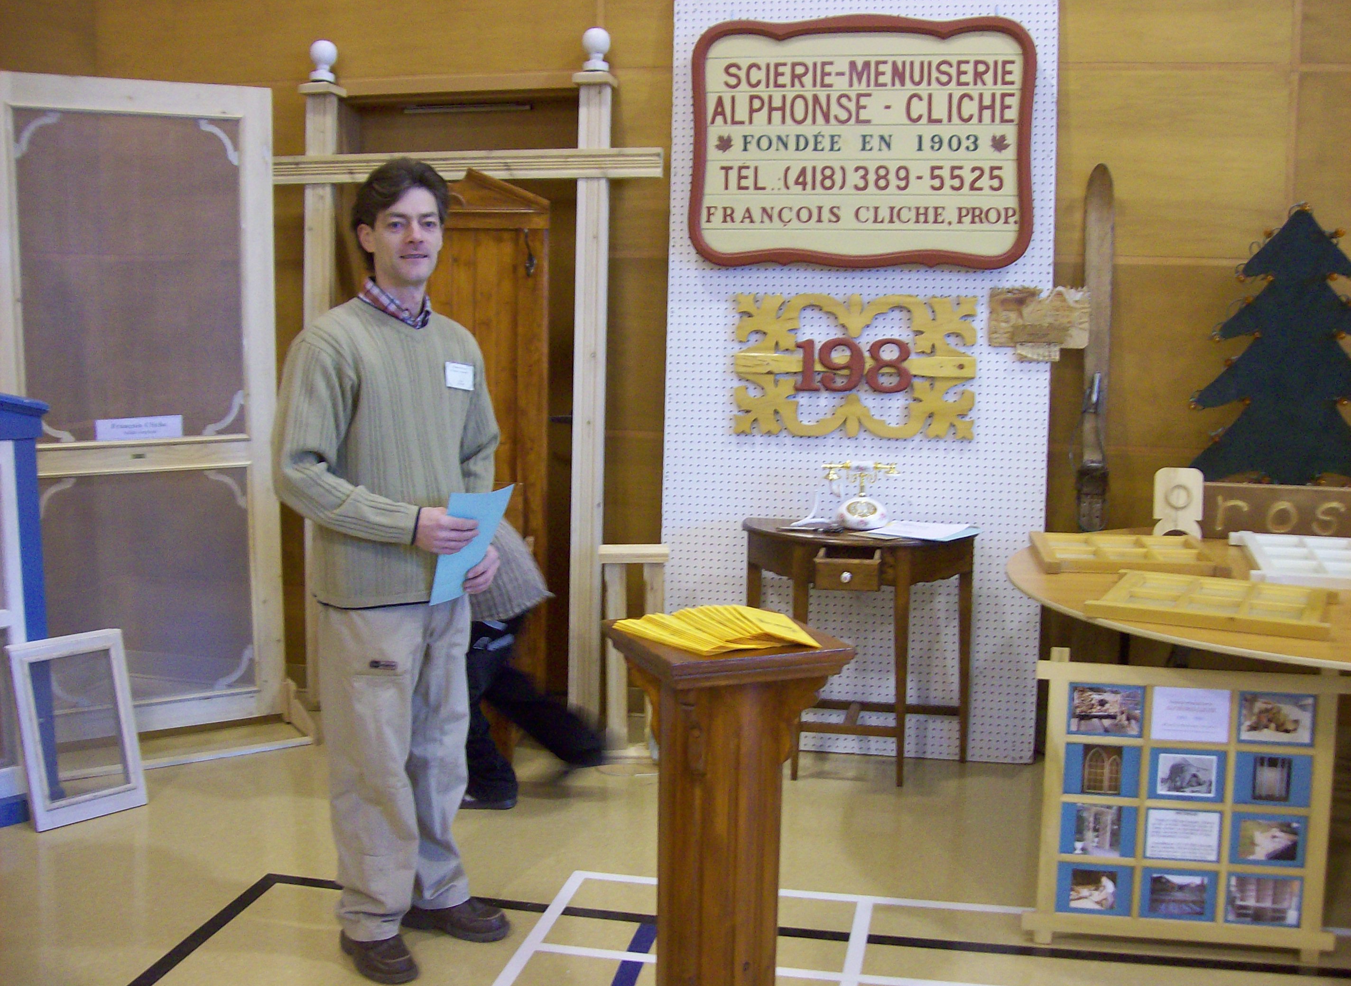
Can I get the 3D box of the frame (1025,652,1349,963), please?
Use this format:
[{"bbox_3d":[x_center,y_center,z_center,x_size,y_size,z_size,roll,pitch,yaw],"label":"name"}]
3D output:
[{"bbox_3d":[1.127,0.687,3.031,0.685,0.672,0.045,2,2,11],"label":"frame"}]

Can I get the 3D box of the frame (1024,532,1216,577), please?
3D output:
[{"bbox_3d":[1.249,0.171,3.854,0.479,0.037,0.534,1,7,5],"label":"frame"}]

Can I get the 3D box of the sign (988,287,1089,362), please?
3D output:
[{"bbox_3d":[1.128,-0.523,4.321,0.307,0.230,0.045,2,3,11],"label":"sign"}]

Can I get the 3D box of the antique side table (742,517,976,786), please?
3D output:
[{"bbox_3d":[0.529,0.497,4.274,0.736,0.743,0.413,2,7,11],"label":"antique side table"}]

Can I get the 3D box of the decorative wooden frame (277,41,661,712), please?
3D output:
[{"bbox_3d":[-0.740,-0.361,4.711,1.331,2.308,0.171,2,7,11],"label":"decorative wooden frame"}]

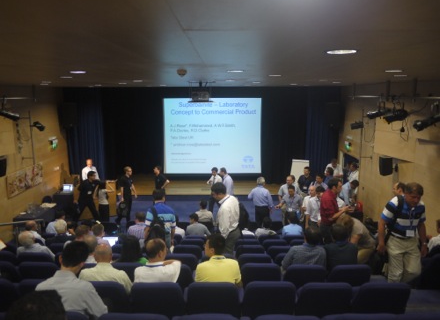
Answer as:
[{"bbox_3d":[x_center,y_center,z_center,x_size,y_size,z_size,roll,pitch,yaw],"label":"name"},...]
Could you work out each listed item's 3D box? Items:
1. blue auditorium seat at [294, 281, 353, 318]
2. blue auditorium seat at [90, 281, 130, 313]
[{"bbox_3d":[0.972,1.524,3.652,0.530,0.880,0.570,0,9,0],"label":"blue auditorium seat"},{"bbox_3d":[-1.080,1.519,3.667,0.530,0.880,0.600,0,9,0],"label":"blue auditorium seat"}]

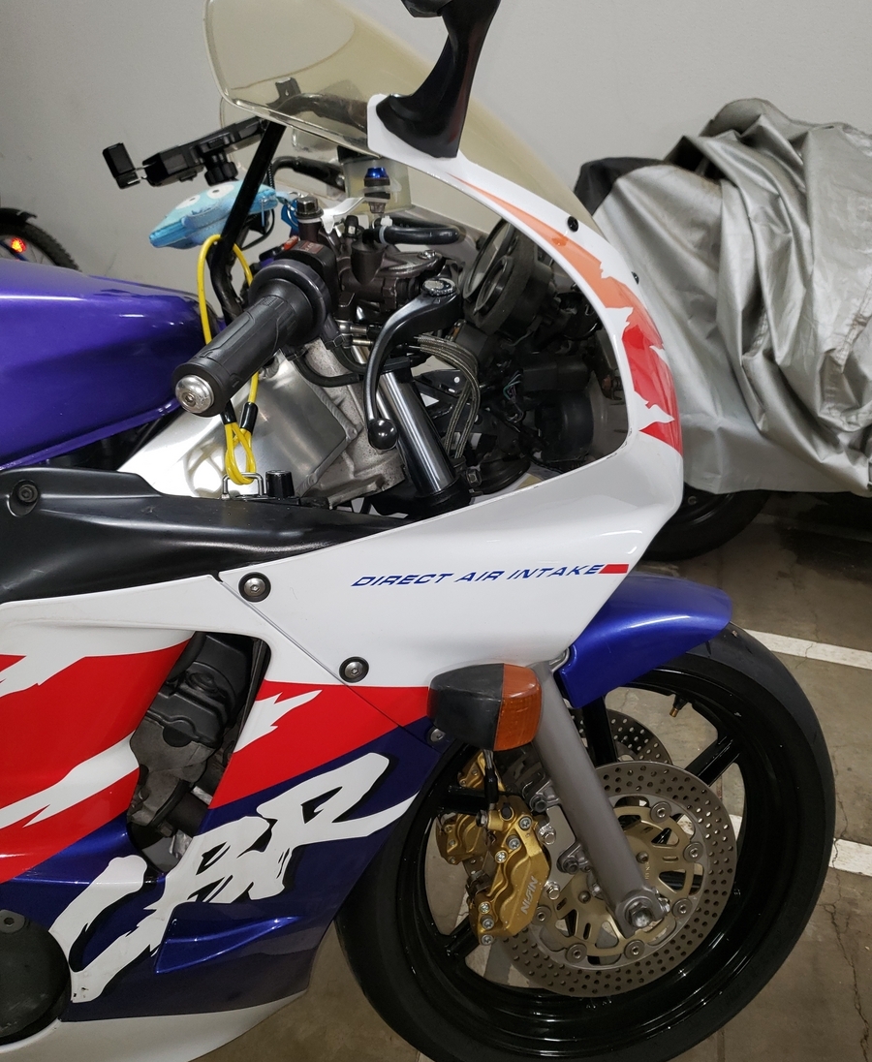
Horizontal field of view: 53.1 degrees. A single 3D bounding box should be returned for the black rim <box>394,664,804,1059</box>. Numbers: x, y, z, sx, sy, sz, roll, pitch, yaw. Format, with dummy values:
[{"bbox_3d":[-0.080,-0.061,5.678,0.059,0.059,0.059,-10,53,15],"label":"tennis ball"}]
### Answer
[{"bbox_3d":[0.176,0.354,0.973,0.460,0.460,0.092,-5,13,-13],"label":"black rim"}]

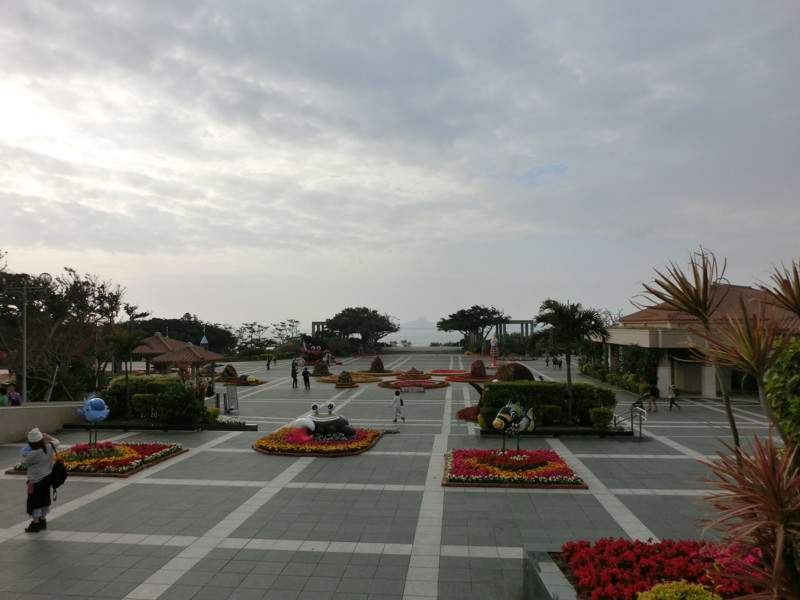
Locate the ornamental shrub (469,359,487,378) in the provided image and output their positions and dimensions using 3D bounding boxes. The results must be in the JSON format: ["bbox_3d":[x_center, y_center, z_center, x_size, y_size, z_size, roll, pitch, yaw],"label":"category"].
[{"bbox_3d":[7.621,6.693,54.200,1.700,1.900,1.700,0,-3,6],"label":"ornamental shrub"}]

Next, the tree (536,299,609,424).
[{"bbox_3d":[5.710,2.030,18.450,2.400,4.150,2.400,0,-3,6],"label":"tree"}]

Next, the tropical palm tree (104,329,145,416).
[{"bbox_3d":[-9.950,2.670,20.100,1.500,3.250,1.500,0,-3,6],"label":"tropical palm tree"}]

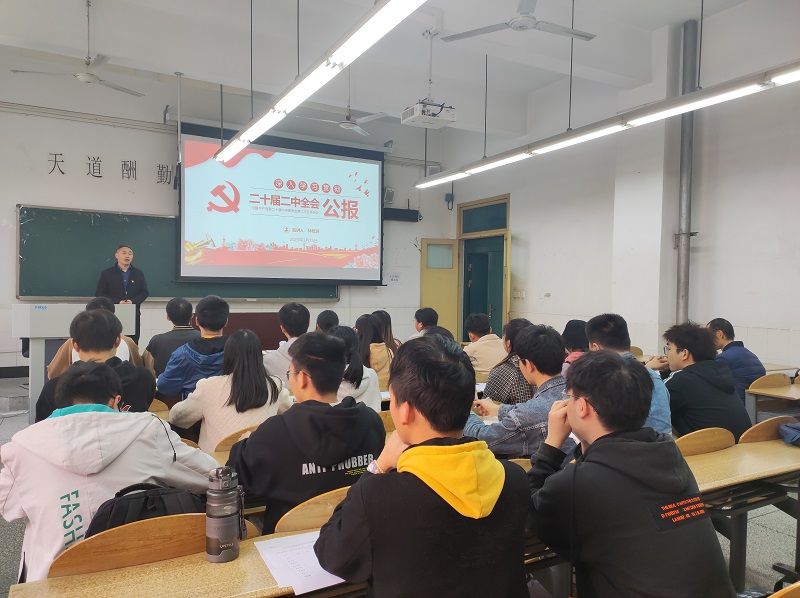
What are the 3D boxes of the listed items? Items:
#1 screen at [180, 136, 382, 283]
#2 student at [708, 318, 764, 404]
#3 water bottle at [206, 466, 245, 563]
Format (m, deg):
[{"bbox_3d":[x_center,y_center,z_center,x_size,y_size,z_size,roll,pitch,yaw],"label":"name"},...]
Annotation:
[{"bbox_3d":[-1.679,-1.263,8.764,3.125,1.997,0.060,0,1,-29],"label":"screen"},{"bbox_3d":[2.380,0.752,4.356,0.520,1.215,0.680,0,1,-29],"label":"student"},{"bbox_3d":[-0.436,0.529,1.437,0.088,0.217,0.083,0,1,-25],"label":"water bottle"}]

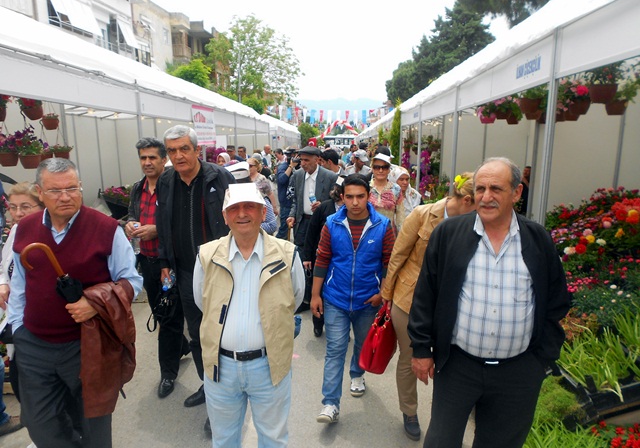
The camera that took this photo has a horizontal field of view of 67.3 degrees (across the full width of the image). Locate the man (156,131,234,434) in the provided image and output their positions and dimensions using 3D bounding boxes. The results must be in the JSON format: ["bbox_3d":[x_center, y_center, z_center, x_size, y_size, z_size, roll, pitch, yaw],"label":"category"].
[{"bbox_3d":[-0.628,0.374,2.699,0.540,1.817,0.420,0,10,3],"label":"man"}]

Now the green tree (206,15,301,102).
[{"bbox_3d":[-4.578,-9.249,33.923,6.800,10.458,6.800,-1,10,0],"label":"green tree"}]

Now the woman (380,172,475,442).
[{"bbox_3d":[0.653,0.485,2.741,0.560,1.552,0.420,-3,10,-14],"label":"woman"}]

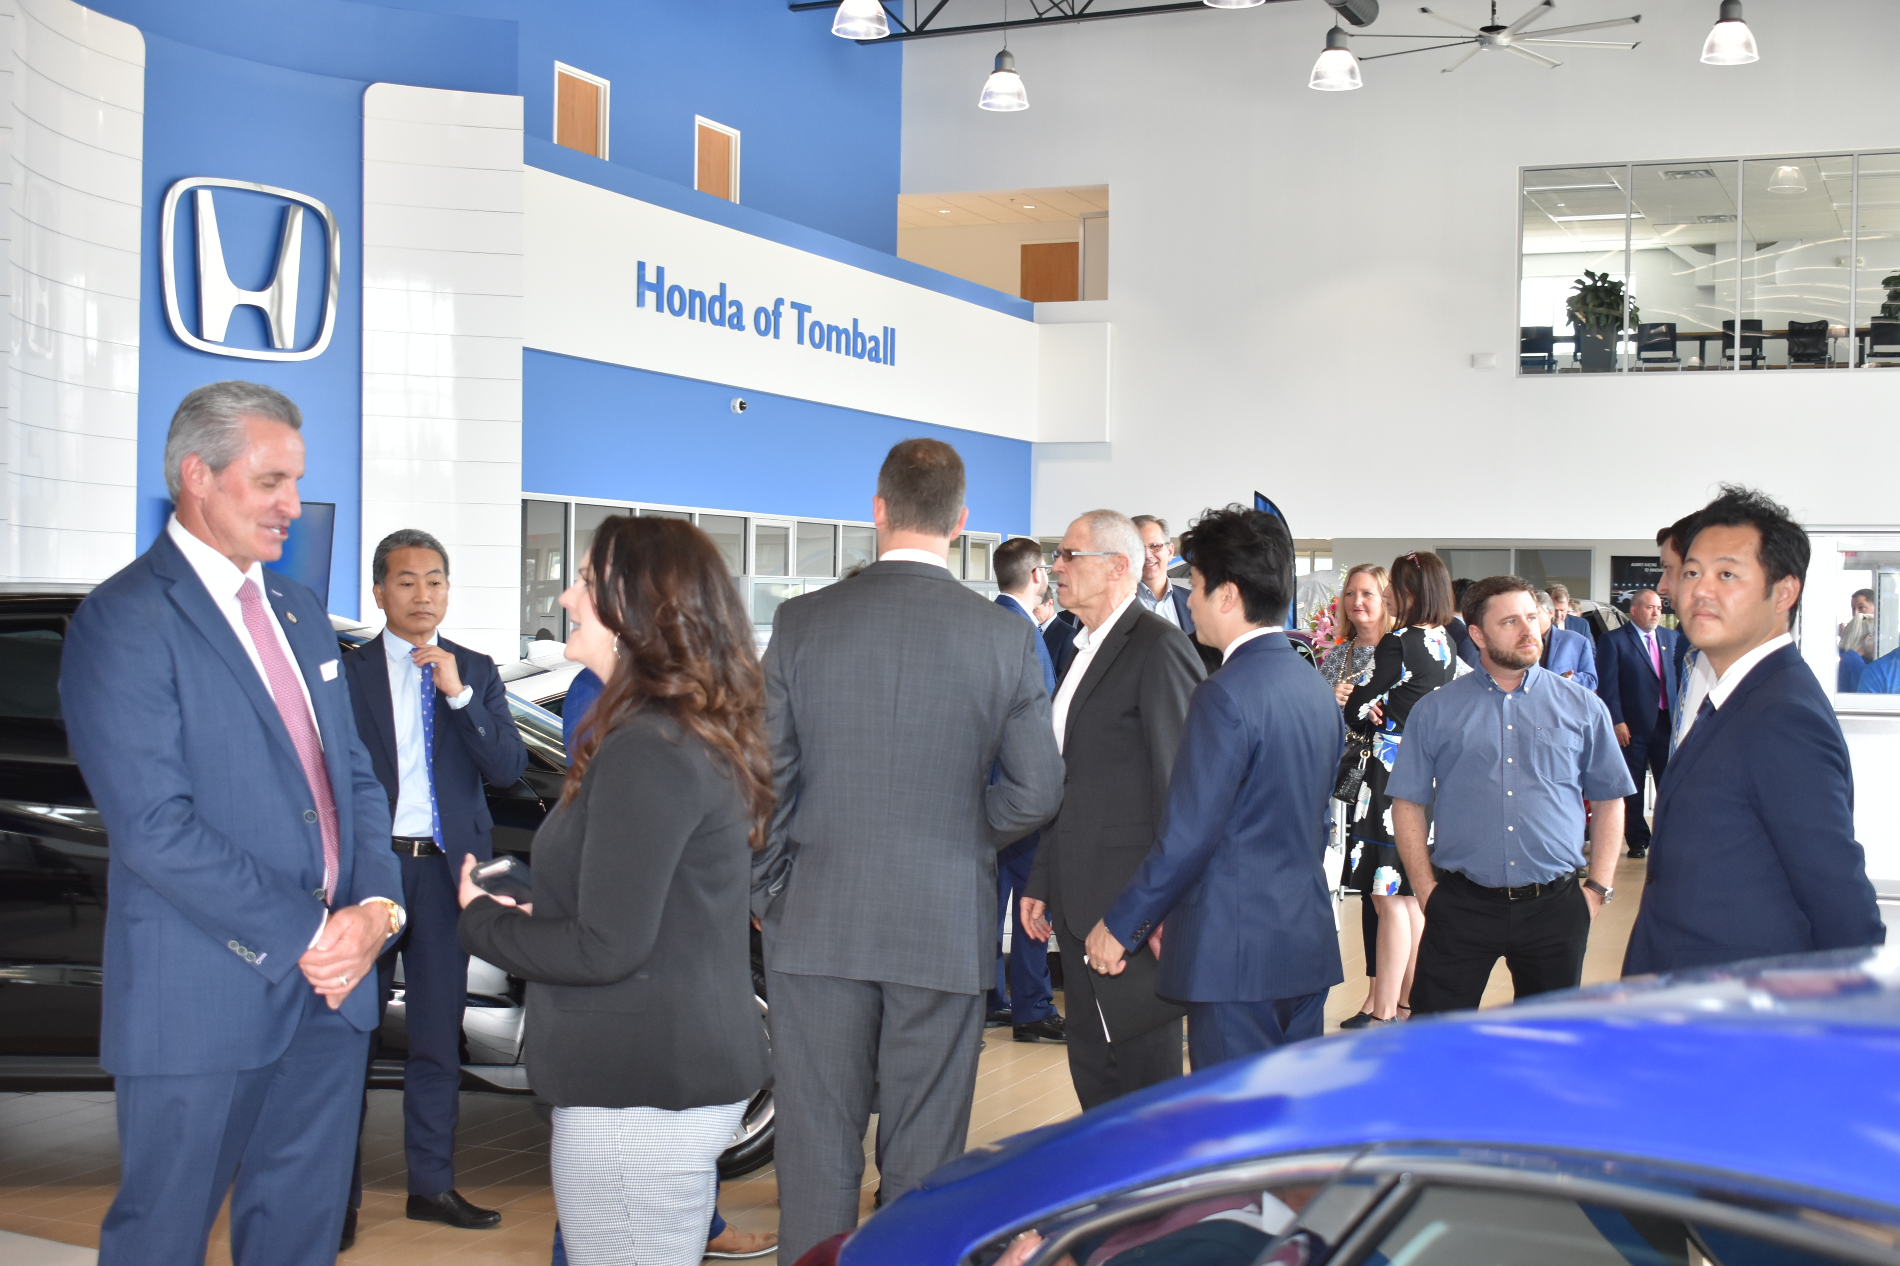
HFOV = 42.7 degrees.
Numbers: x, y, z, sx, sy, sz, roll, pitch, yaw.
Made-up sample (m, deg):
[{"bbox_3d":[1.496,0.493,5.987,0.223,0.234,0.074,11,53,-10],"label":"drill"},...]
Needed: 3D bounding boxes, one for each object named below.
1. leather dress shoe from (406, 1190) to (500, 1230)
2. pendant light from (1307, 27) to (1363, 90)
[{"bbox_3d":[-1.268,1.453,6.200,0.285,0.100,0.100,1,1,22],"label":"leather dress shoe"},{"bbox_3d":[3.862,-5.764,24.300,0.540,0.580,0.540,1,1,0],"label":"pendant light"}]

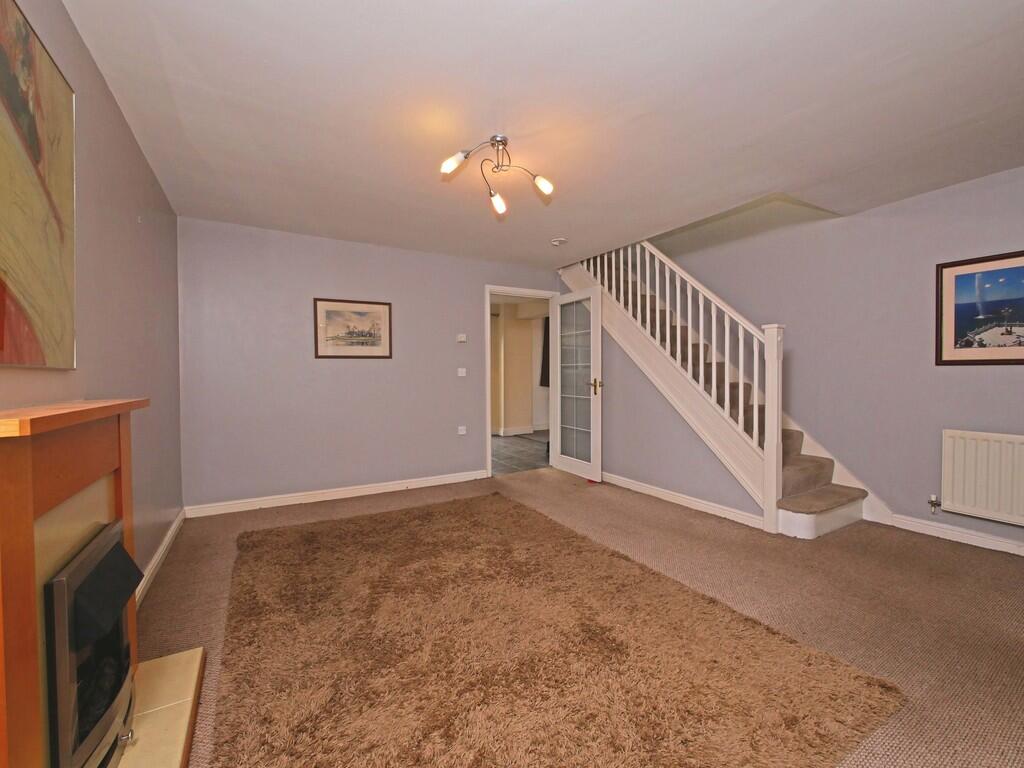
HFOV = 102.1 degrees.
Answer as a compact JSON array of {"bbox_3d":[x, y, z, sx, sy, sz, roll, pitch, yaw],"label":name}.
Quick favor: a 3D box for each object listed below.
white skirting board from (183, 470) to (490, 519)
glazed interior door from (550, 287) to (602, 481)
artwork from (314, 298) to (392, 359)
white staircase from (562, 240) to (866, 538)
[{"bbox_3d":[-1.357,0.966,3.755,2.545,0.083,0.019,-1,1,-31],"label":"white skirting board"},{"bbox_3d":[0.694,-0.012,4.514,0.045,1.983,0.817,-1,1,-31],"label":"glazed interior door"},{"bbox_3d":[-1.398,-0.488,3.699,0.660,0.519,0.025,-1,1,-31],"label":"artwork"},{"bbox_3d":[1.570,-0.183,3.951,0.952,2.365,2.634,-1,1,-31],"label":"white staircase"}]

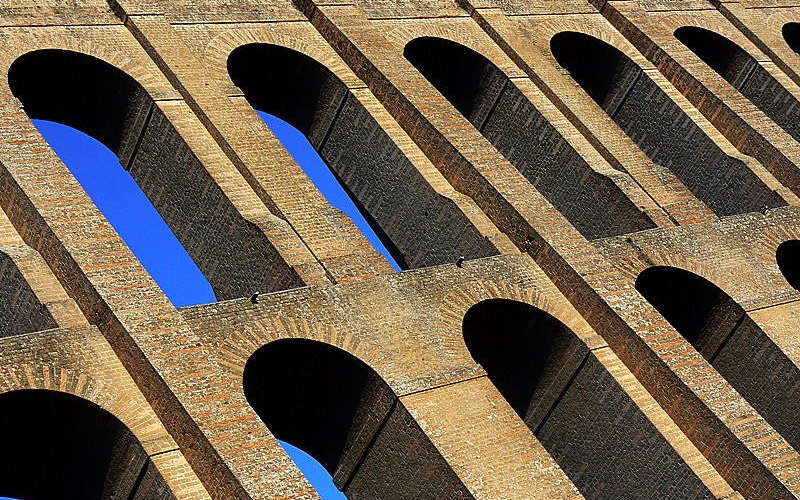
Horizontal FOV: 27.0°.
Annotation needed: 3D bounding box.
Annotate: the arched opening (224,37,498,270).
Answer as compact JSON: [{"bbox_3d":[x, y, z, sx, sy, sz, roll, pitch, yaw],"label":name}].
[{"bbox_3d":[-3.371,-3.343,79.646,6.530,16.110,4.000,-9,-41,-42],"label":"arched opening"}]

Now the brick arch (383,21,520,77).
[{"bbox_3d":[1.398,-9.173,90.673,8.360,4.860,3.960,-9,-41,-42],"label":"brick arch"}]

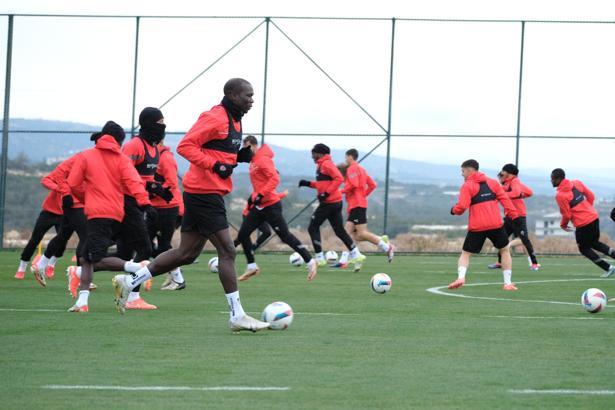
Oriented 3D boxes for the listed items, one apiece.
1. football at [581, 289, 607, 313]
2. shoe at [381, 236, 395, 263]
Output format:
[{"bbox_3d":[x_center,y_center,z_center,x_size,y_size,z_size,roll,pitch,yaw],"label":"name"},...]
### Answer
[{"bbox_3d":[2.570,0.860,26.500,0.220,0.220,0.220,1,0,0],"label":"football"},{"bbox_3d":[1.258,0.710,45.600,0.120,0.290,0.105,9,6,9],"label":"shoe"}]

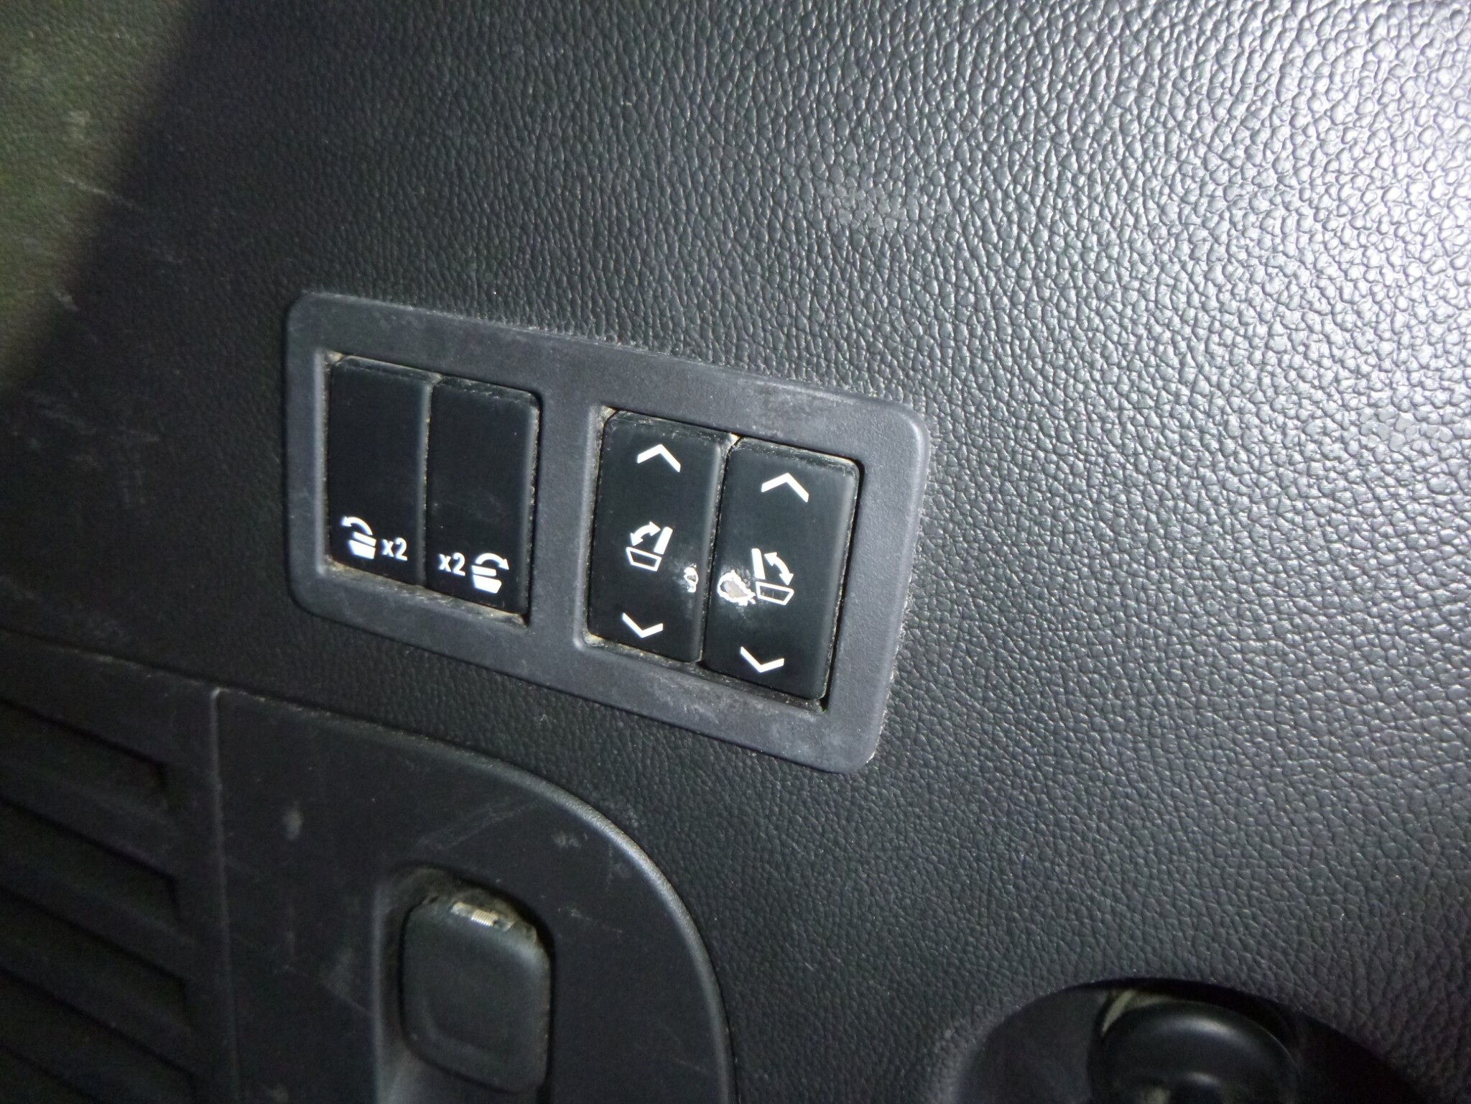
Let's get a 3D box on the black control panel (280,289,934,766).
[{"bbox_3d":[-0.026,-0.005,0.172,0.112,0.058,0.011,14,19,19],"label":"black control panel"}]

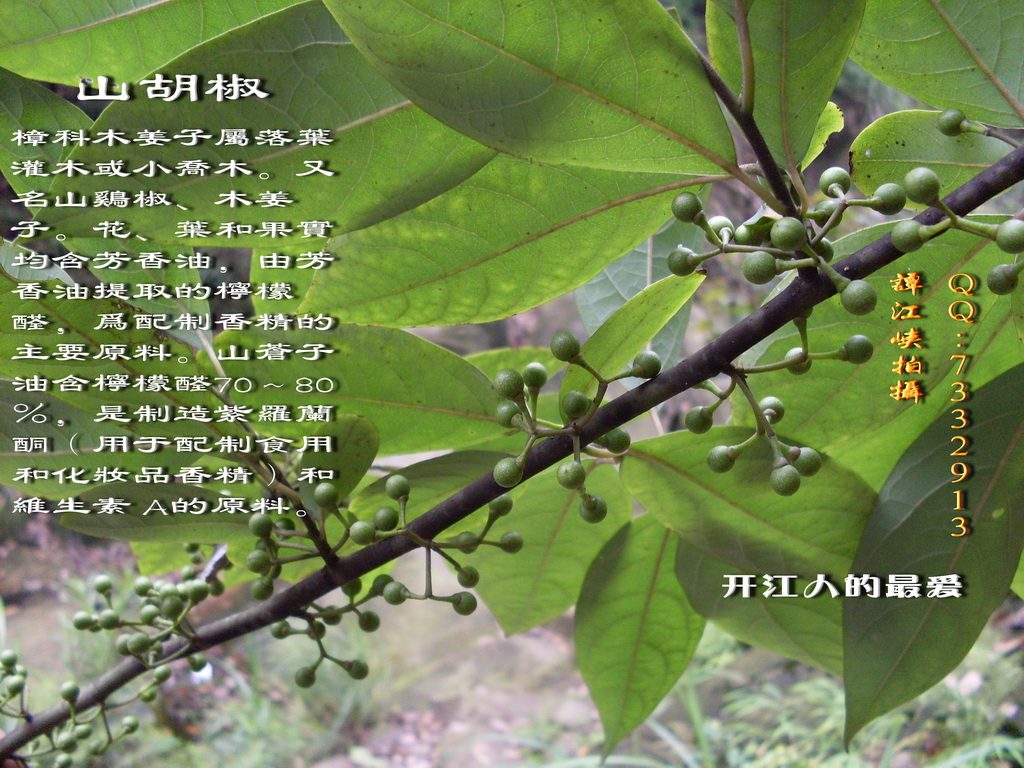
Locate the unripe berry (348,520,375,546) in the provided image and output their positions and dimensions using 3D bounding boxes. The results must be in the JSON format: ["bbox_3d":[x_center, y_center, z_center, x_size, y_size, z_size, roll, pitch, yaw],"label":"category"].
[{"bbox_3d":[-0.036,0.036,0.272,0.006,0.006,0.006,0,10,0],"label":"unripe berry"}]

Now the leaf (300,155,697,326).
[{"bbox_3d":[-0.002,-0.034,0.270,0.115,0.041,0.014,-16,26,21],"label":"leaf"}]

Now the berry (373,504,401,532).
[{"bbox_3d":[-0.031,0.033,0.275,0.006,0.006,0.006,0,5,0],"label":"berry"}]

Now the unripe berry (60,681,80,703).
[{"bbox_3d":[-0.137,0.095,0.348,0.006,0.006,0.006,0,10,0],"label":"unripe berry"}]

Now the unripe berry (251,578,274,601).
[{"bbox_3d":[-0.066,0.055,0.298,0.006,0.006,0.006,0,5,0],"label":"unripe berry"}]

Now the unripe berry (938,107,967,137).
[{"bbox_3d":[0.087,-0.051,0.221,0.006,0.006,0.006,0,5,0],"label":"unripe berry"}]

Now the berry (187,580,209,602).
[{"bbox_3d":[-0.091,0.060,0.327,0.006,0.006,0.006,0,5,0],"label":"berry"}]

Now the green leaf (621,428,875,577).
[{"bbox_3d":[0.066,0.033,0.289,0.092,0.039,0.012,25,24,-14],"label":"green leaf"}]

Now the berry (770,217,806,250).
[{"bbox_3d":[0.048,-0.026,0.197,0.006,0.006,0.006,0,10,0],"label":"berry"}]

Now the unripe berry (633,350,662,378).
[{"bbox_3d":[0.029,-0.004,0.239,0.006,0.006,0.006,0,10,0],"label":"unripe berry"}]

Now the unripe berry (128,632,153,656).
[{"bbox_3d":[-0.105,0.073,0.317,0.006,0.006,0.006,0,5,0],"label":"unripe berry"}]

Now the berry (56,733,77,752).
[{"bbox_3d":[-0.138,0.111,0.349,0.006,0.006,0.006,0,5,0],"label":"berry"}]

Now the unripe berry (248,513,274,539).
[{"bbox_3d":[-0.062,0.035,0.277,0.006,0.006,0.006,0,10,0],"label":"unripe berry"}]

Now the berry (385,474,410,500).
[{"bbox_3d":[-0.028,0.025,0.272,0.006,0.006,0.006,0,5,0],"label":"berry"}]

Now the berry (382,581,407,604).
[{"bbox_3d":[-0.029,0.052,0.281,0.006,0.006,0.006,0,10,0],"label":"berry"}]

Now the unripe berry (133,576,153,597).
[{"bbox_3d":[-0.121,0.066,0.369,0.006,0.006,0.006,0,5,0],"label":"unripe berry"}]

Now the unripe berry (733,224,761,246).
[{"bbox_3d":[0.049,-0.031,0.232,0.006,0.006,0.006,0,10,0],"label":"unripe berry"}]

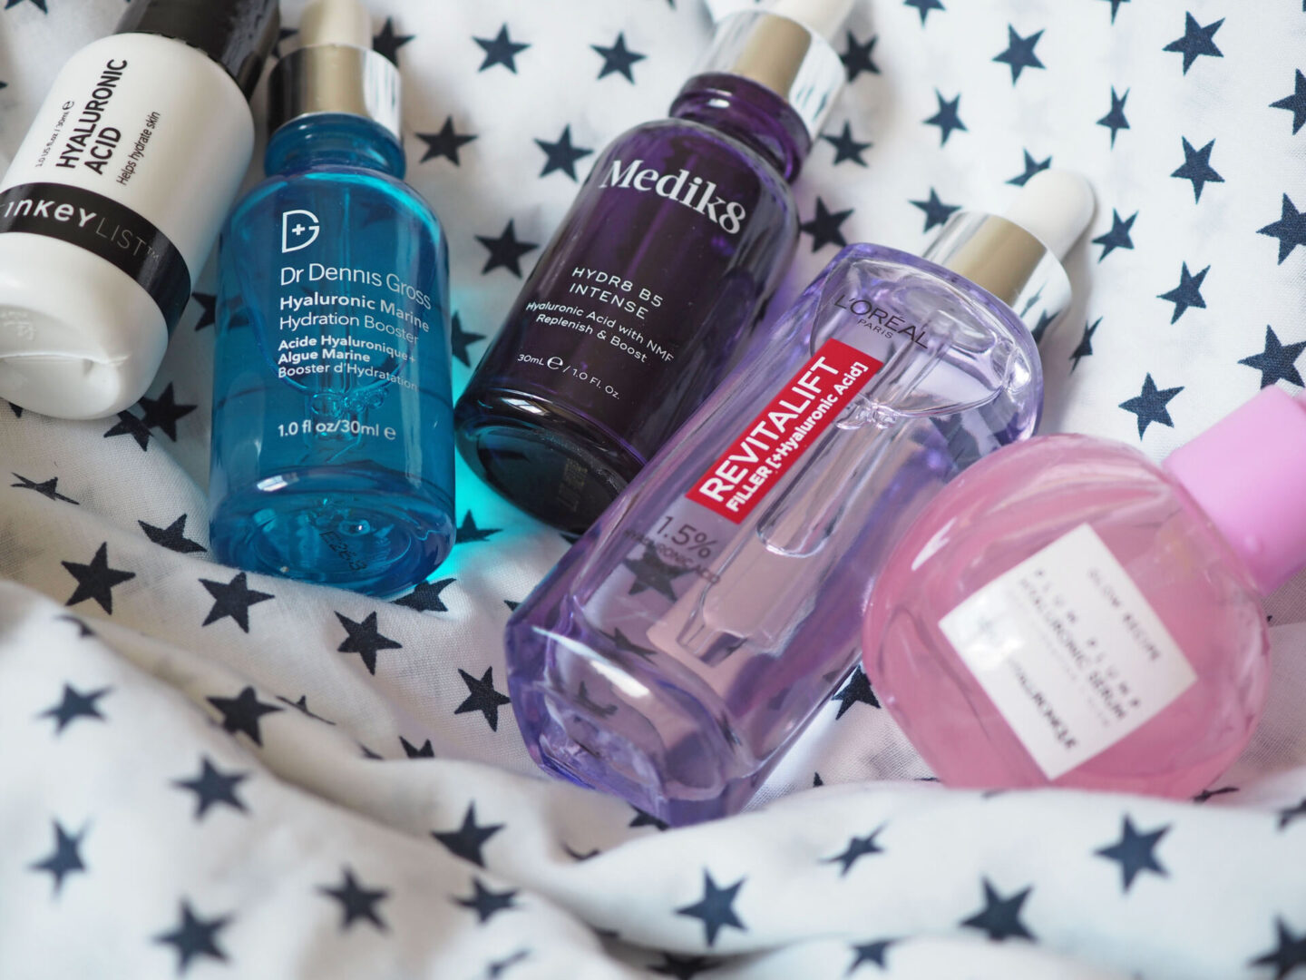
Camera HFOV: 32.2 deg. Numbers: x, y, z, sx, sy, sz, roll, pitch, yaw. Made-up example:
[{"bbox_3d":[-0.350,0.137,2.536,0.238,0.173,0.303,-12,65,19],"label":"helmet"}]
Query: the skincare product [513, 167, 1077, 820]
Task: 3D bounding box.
[{"bbox_3d":[0.027,-0.005,0.313,0.036,0.030,0.116,29,63,27],"label":"skincare product"}]

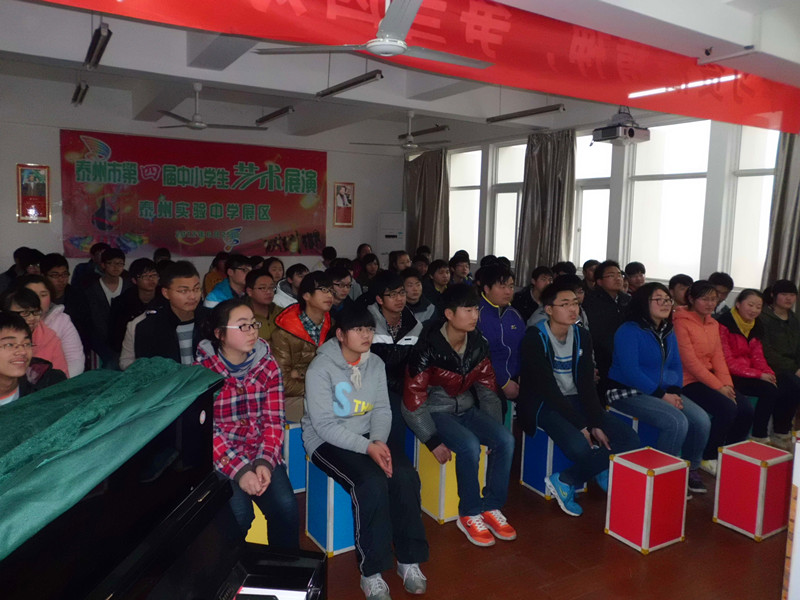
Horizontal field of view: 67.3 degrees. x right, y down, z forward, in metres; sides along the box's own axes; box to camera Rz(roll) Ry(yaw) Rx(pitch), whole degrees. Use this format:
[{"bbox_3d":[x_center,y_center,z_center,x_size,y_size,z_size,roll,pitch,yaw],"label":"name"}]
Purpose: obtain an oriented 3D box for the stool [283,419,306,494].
[{"bbox_3d":[-0.623,0.965,3.852,0.320,0.439,0.259,-3,8,-31],"label":"stool"}]

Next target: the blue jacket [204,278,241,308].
[{"bbox_3d":[-1.213,0.147,4.300,0.320,0.600,0.460,6,7,40],"label":"blue jacket"}]

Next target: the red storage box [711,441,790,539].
[{"bbox_3d":[1.869,0.991,3.167,0.294,0.398,0.238,-2,7,-30],"label":"red storage box"}]

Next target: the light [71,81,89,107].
[{"bbox_3d":[-3.322,-2.131,6.230,0.125,0.090,1.220,-3,8,-31],"label":"light"}]

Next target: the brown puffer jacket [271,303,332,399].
[{"bbox_3d":[-0.546,0.343,3.681,0.500,0.580,0.400,-3,8,-31],"label":"brown puffer jacket"}]

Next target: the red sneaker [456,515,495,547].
[{"bbox_3d":[0.417,1.225,3.278,0.105,0.100,0.280,-2,8,-26],"label":"red sneaker"}]

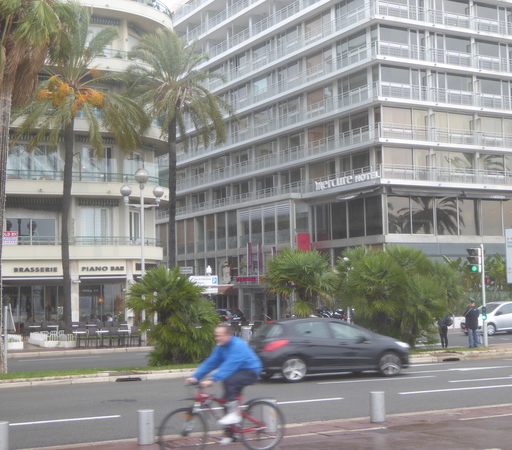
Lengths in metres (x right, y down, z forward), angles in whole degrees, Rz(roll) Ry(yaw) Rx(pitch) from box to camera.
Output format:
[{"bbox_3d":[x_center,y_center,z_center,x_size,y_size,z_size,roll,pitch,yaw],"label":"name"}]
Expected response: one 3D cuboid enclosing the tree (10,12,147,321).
[{"bbox_3d":[-8.264,-2.508,43.920,6.300,16.125,6.000,0,-4,-11],"label":"tree"}]

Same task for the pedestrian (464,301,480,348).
[{"bbox_3d":[7.725,3.552,32.862,0.550,1.690,0.380,-1,-4,0],"label":"pedestrian"}]

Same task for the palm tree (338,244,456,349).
[{"bbox_3d":[4.938,2.546,32.241,4.150,3.659,3.800,-2,-4,9],"label":"palm tree"}]

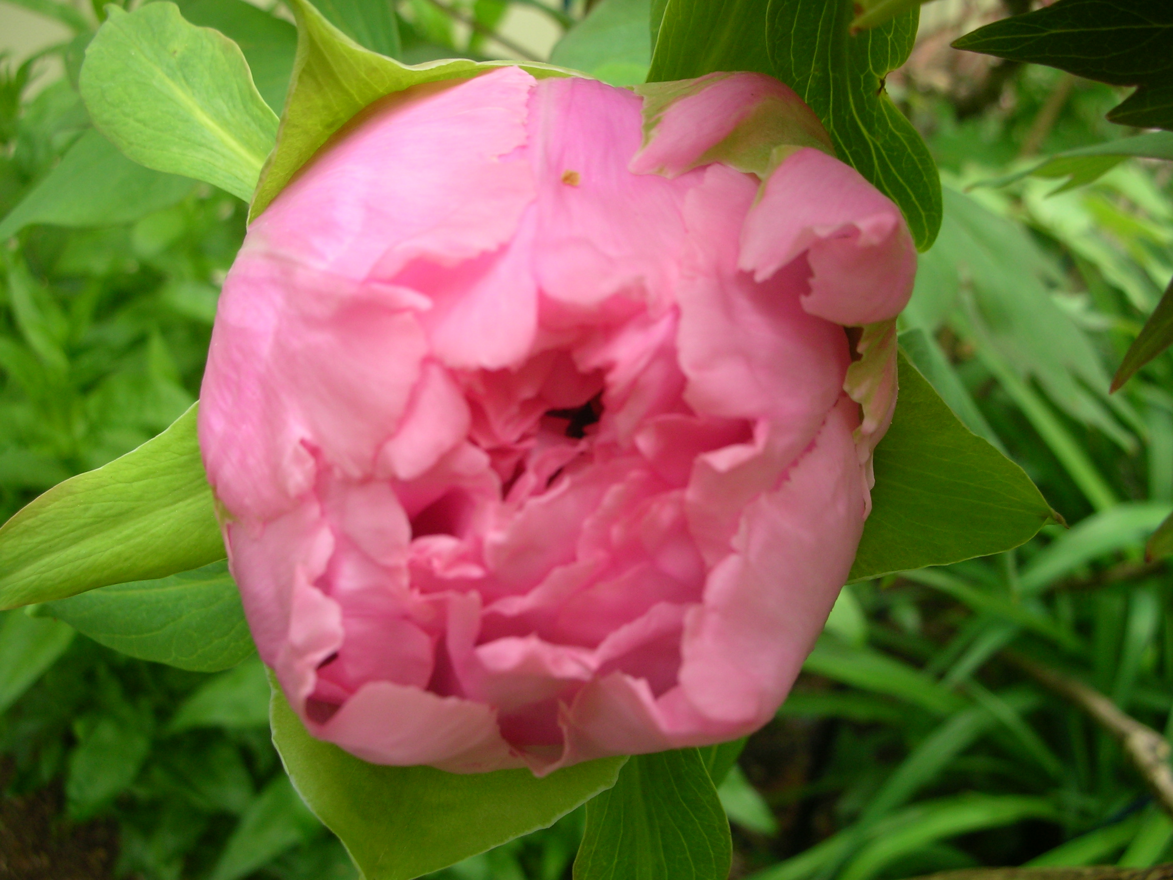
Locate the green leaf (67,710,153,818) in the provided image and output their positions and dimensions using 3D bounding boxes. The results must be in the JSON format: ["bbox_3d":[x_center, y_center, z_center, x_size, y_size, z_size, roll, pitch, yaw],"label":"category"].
[{"bbox_3d":[-0.241,0.163,0.600,0.042,0.012,0.062,26,53,6],"label":"green leaf"}]

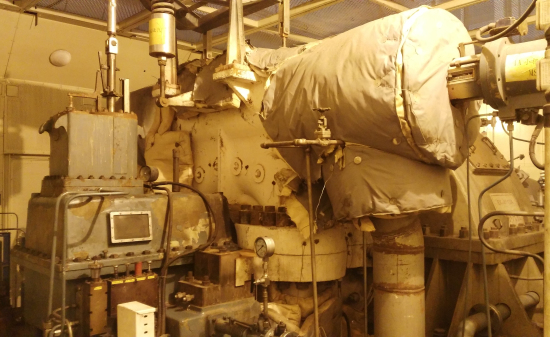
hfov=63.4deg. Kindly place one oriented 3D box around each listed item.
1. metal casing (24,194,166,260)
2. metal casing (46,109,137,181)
[{"bbox_3d":[-1.198,0.352,2.940,0.600,0.370,0.770,2,-2,-44],"label":"metal casing"},{"bbox_3d":[-1.155,-0.126,2.849,0.425,0.400,0.320,2,-2,-44],"label":"metal casing"}]

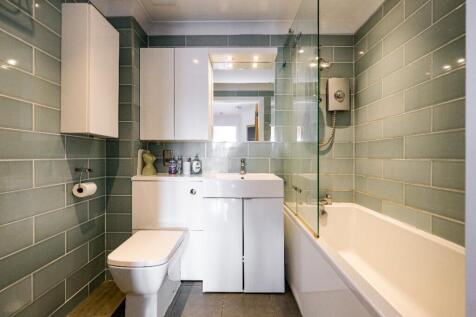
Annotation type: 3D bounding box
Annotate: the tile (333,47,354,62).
[{"bbox_3d":[1.006,-0.981,1.882,0.190,0.150,0.010,0,0,0],"label":"tile"}]

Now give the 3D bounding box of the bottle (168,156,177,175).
[{"bbox_3d":[-0.585,0.063,1.780,0.073,0.163,0.055,0,0,0],"label":"bottle"}]

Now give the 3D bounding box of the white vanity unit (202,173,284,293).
[{"bbox_3d":[0.047,0.572,1.684,0.604,0.848,0.434,0,0,0],"label":"white vanity unit"}]

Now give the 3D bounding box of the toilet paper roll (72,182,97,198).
[{"bbox_3d":[-1.028,0.210,1.345,0.100,0.100,0.100,0,0,0],"label":"toilet paper roll"}]

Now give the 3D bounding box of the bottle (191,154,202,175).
[{"bbox_3d":[-0.363,0.055,1.745,0.090,0.187,0.062,0,0,0],"label":"bottle"}]

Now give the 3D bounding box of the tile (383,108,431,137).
[{"bbox_3d":[1.107,-0.220,1.320,0.010,0.150,0.390,0,0,0],"label":"tile"}]

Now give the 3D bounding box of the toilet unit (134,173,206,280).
[{"bbox_3d":[-0.563,0.570,1.735,0.583,0.836,0.290,0,0,0],"label":"toilet unit"}]

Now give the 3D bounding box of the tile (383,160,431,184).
[{"bbox_3d":[1.107,0.085,1.313,0.010,0.150,0.400,0,0,0],"label":"tile"}]

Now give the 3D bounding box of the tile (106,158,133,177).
[{"bbox_3d":[-0.972,0.077,1.632,0.213,0.150,0.010,0,0,0],"label":"tile"}]

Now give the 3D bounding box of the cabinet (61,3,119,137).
[{"bbox_3d":[-1.011,-0.563,1.385,0.171,0.808,0.312,0,0,0],"label":"cabinet"}]

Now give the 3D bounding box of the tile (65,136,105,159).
[{"bbox_3d":[-1.100,-0.070,1.452,0.010,0.150,0.372,0,0,0],"label":"tile"}]

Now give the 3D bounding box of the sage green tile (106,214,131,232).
[{"bbox_3d":[-0.972,0.534,1.632,0.213,0.150,0.010,0,0,0],"label":"sage green tile"}]

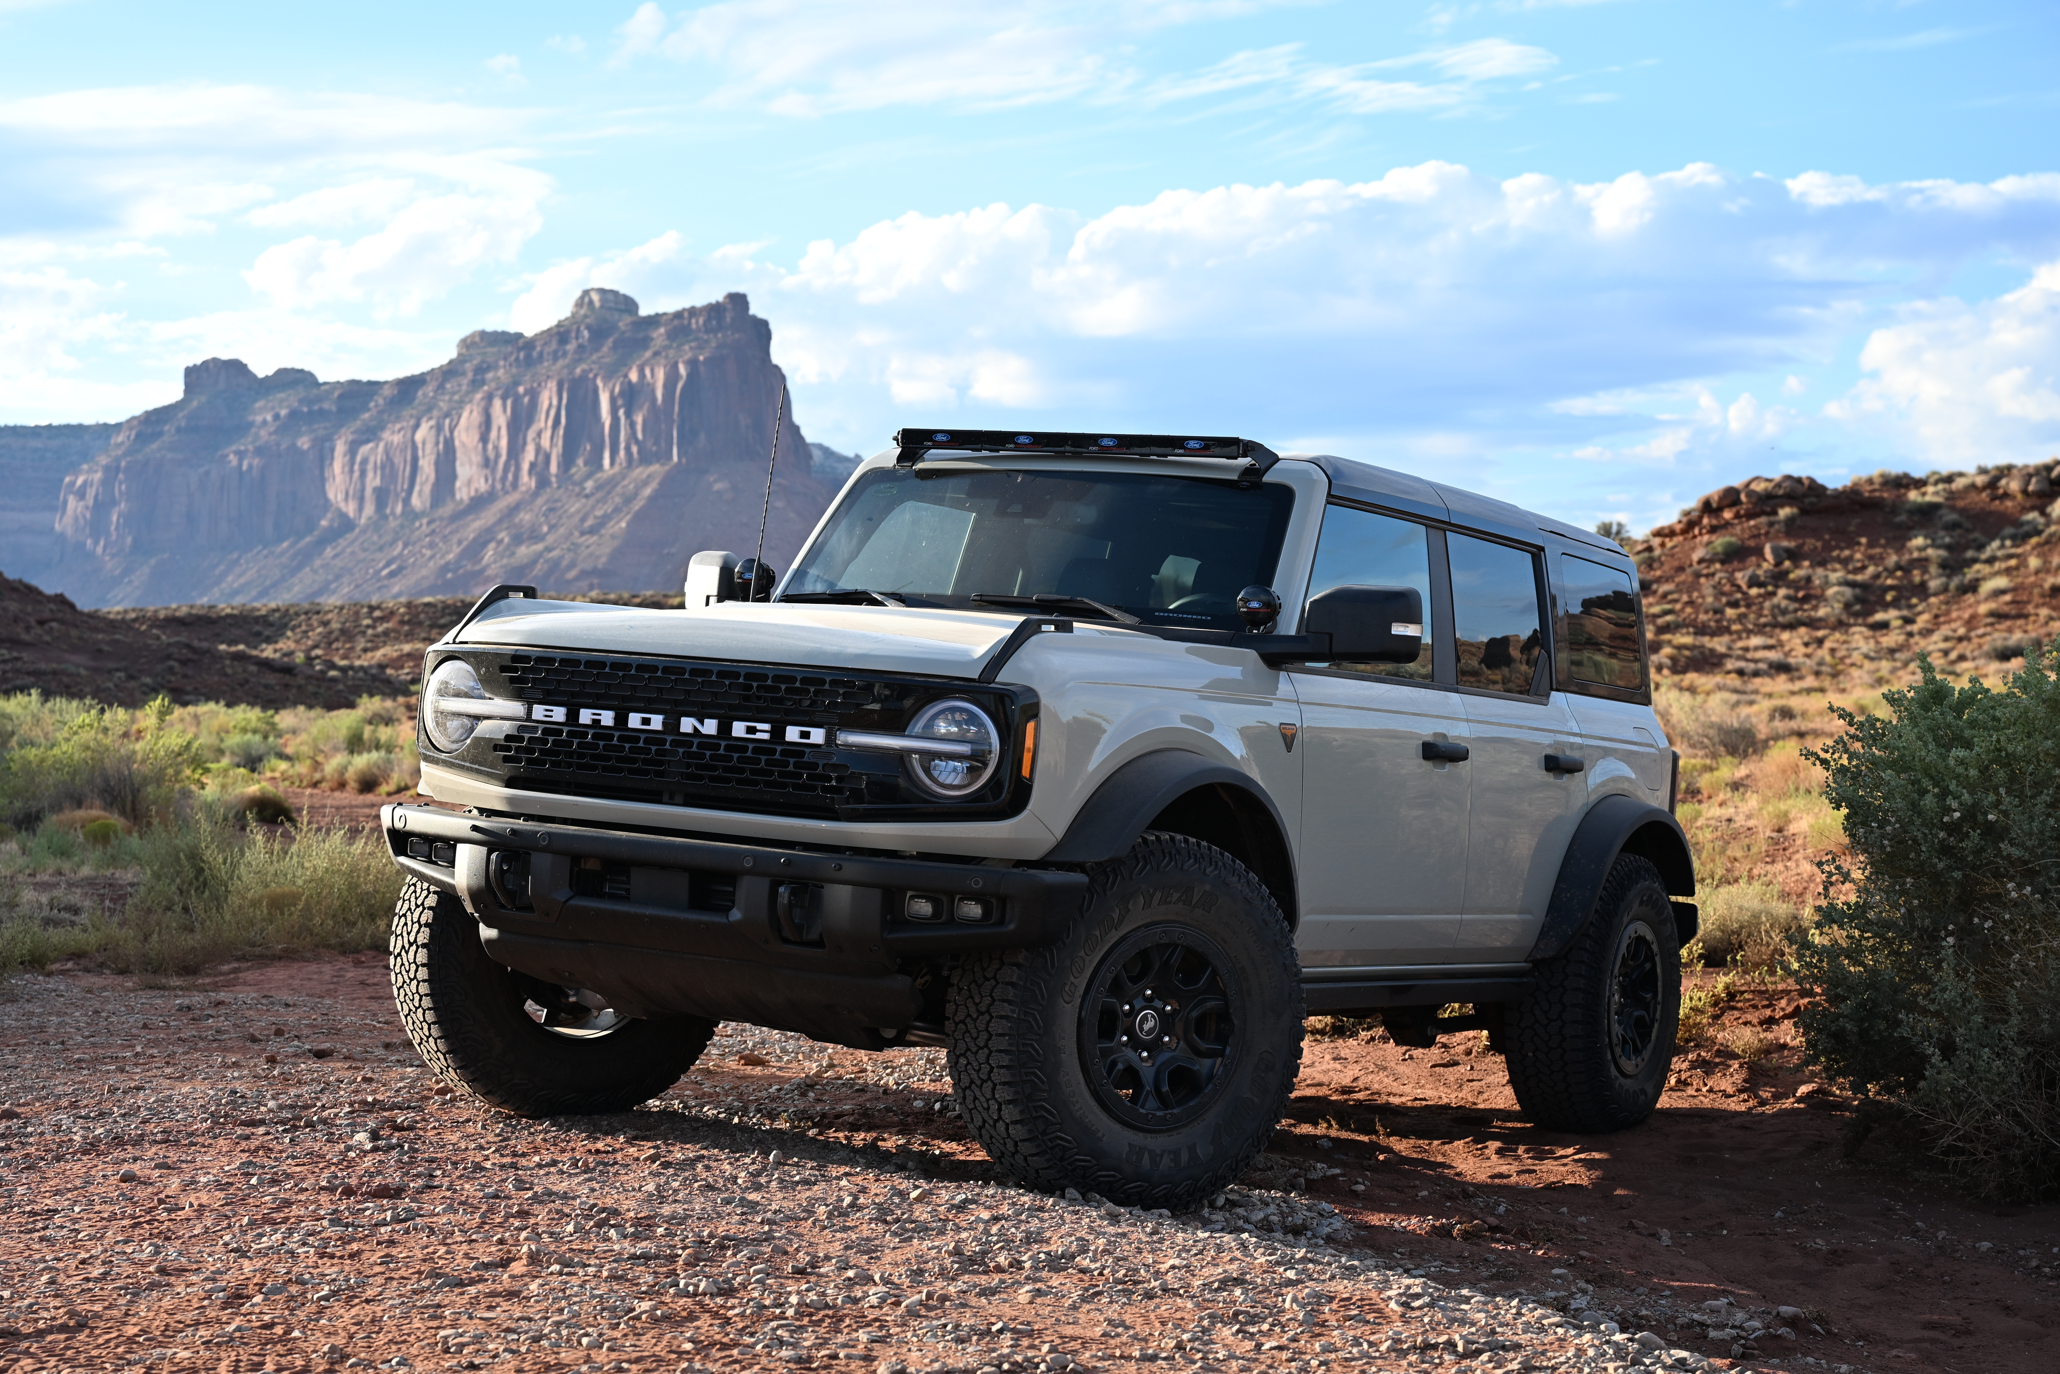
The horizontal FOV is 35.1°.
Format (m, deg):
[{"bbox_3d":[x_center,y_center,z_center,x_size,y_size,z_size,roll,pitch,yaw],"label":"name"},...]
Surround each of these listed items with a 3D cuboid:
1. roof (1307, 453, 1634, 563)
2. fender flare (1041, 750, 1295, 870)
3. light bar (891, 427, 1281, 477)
[{"bbox_3d":[0.763,-0.546,9.967,1.450,0.150,2.400,4,-1,31],"label":"roof"},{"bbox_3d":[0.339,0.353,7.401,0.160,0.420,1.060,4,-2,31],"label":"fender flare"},{"bbox_3d":[0.115,-0.615,8.687,1.110,0.115,0.170,4,-2,31],"label":"light bar"}]

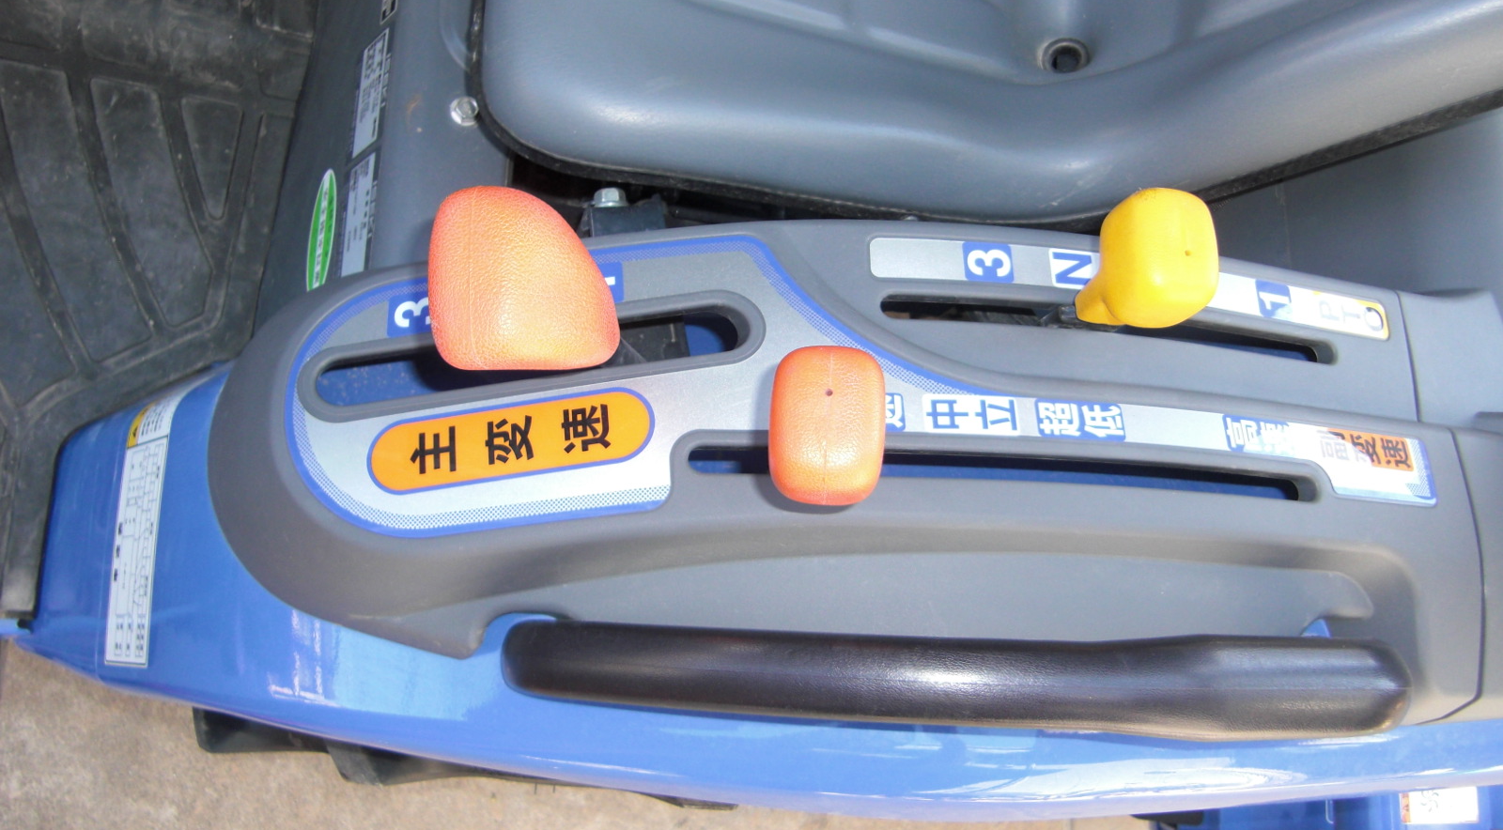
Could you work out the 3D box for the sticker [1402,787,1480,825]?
[{"bbox_3d":[0.522,0.293,0.920,0.058,0.002,0.036,-1,75,2],"label":"sticker"}]

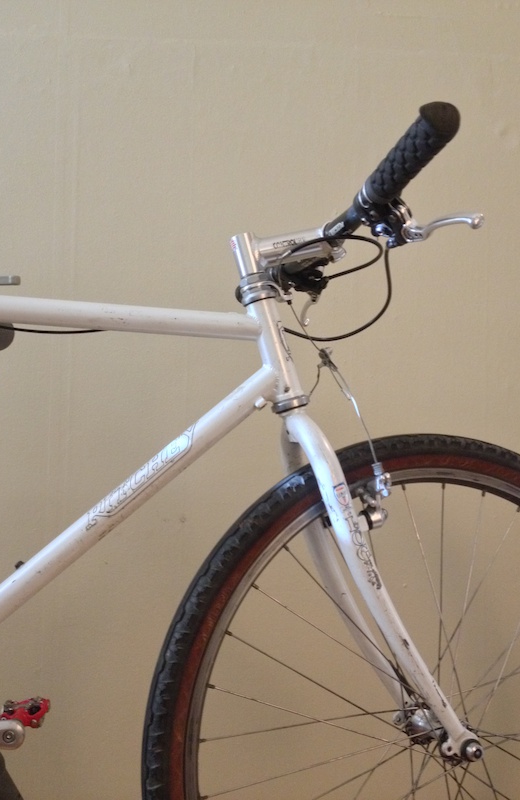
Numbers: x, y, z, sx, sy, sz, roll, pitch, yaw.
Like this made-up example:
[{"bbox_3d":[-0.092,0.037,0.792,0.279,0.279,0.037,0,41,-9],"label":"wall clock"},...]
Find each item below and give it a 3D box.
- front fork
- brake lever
[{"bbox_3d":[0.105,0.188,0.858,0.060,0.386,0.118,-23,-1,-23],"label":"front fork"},{"bbox_3d":[0.169,-0.162,0.758,0.024,0.016,0.108,46,-18,-22],"label":"brake lever"}]

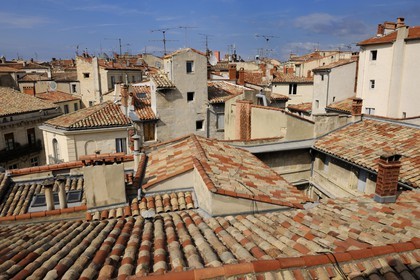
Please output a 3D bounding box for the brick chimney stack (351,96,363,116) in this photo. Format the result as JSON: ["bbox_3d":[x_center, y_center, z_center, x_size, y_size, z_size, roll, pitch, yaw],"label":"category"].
[{"bbox_3d":[7.859,-1.767,14.950,0.370,0.980,0.330,-2,11,-10],"label":"brick chimney stack"}]

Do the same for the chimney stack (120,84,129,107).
[{"bbox_3d":[-6.474,-3.358,21.200,0.440,1.600,0.440,-7,13,-31],"label":"chimney stack"}]

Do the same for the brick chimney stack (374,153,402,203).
[{"bbox_3d":[4.847,1.053,7.641,0.480,1.340,0.290,-3,11,-11],"label":"brick chimney stack"}]

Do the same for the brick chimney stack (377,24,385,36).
[{"bbox_3d":[16.441,-10.530,27.000,0.440,1.100,0.440,-10,14,-41],"label":"brick chimney stack"}]

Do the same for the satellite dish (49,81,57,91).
[{"bbox_3d":[-16.573,-5.742,29.500,0.900,1.000,0.220,2,11,15],"label":"satellite dish"}]

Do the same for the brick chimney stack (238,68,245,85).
[{"bbox_3d":[3.000,-5.996,26.500,0.410,1.450,0.410,-4,11,-20],"label":"brick chimney stack"}]

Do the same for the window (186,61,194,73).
[{"bbox_3d":[-1.653,-6.243,23.800,0.670,0.970,0.200,-5,12,-24],"label":"window"}]

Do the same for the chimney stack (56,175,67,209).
[{"bbox_3d":[-4.328,1.511,8.200,0.250,0.970,0.250,-5,12,-25],"label":"chimney stack"}]

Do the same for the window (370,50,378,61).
[{"bbox_3d":[14.688,-7.536,25.000,0.200,0.880,0.570,-10,14,-41],"label":"window"}]

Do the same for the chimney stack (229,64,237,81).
[{"bbox_3d":[2.184,-6.495,27.000,0.550,1.450,0.450,-4,11,-20],"label":"chimney stack"}]

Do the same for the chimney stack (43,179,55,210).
[{"bbox_3d":[-4.599,1.580,8.000,0.270,0.900,0.250,-5,12,-25],"label":"chimney stack"}]

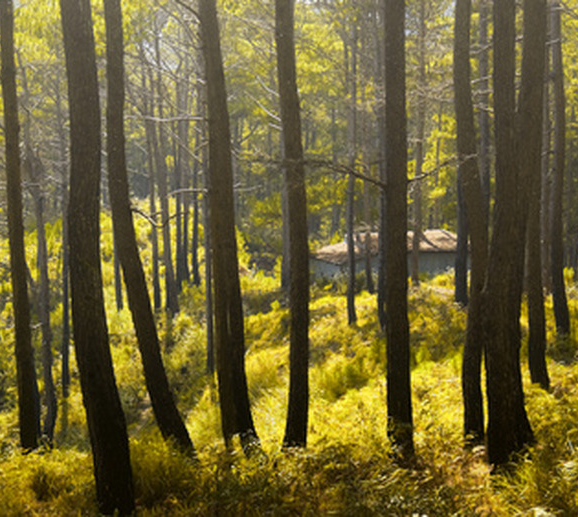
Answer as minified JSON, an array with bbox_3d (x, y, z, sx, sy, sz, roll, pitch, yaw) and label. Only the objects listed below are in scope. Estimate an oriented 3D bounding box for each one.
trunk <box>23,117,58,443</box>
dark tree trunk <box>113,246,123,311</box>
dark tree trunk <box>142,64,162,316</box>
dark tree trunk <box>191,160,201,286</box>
[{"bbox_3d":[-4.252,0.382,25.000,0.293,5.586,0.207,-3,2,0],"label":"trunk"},{"bbox_3d":[-5.640,0.663,48.000,0.199,2.061,0.182,-4,2,0],"label":"dark tree trunk"},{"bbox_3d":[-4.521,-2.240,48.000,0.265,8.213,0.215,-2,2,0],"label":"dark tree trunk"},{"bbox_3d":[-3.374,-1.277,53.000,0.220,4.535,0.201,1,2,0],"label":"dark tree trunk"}]

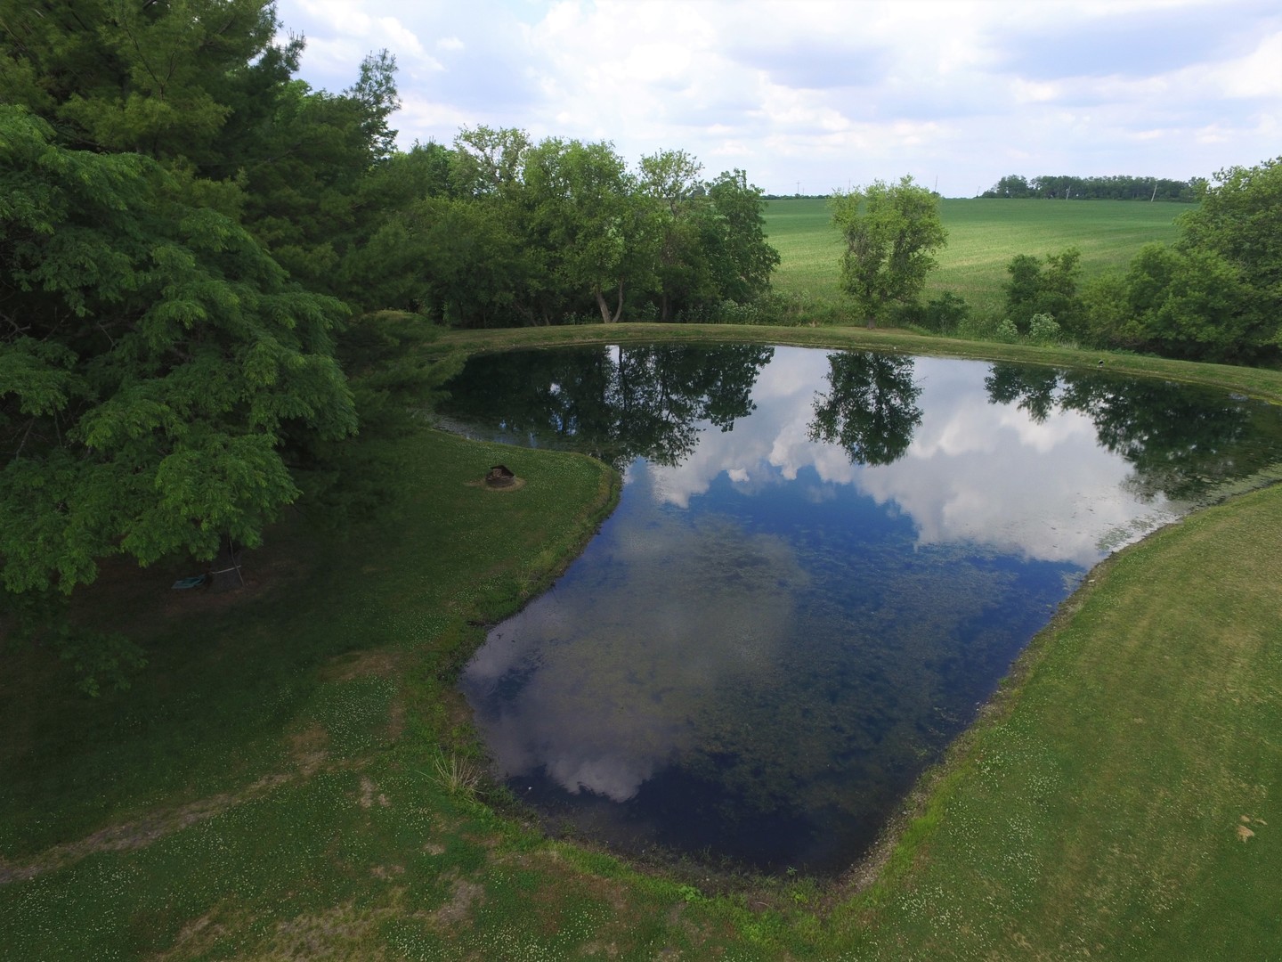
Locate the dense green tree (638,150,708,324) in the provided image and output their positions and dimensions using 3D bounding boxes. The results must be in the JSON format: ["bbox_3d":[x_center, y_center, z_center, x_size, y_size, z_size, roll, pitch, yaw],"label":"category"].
[{"bbox_3d":[2.050,-15.260,46.630,4.760,10.300,5.000,0,21,0],"label":"dense green tree"}]

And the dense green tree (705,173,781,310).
[{"bbox_3d":[6.990,-16.710,51.430,5.180,9.130,5.180,0,21,0],"label":"dense green tree"}]

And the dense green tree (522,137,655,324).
[{"bbox_3d":[-3.240,-15.170,45.590,8.100,10.930,7.690,0,21,0],"label":"dense green tree"}]

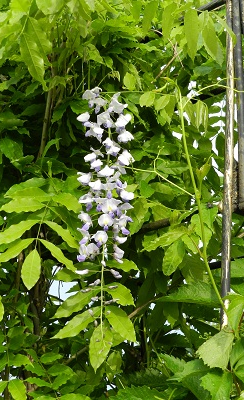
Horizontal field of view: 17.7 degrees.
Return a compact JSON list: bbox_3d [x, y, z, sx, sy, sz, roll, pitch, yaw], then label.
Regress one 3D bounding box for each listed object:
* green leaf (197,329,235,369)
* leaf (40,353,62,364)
[{"bbox_3d":[0.139,0.220,1.160,0.049,0.061,0.013,36,-9,0],"label":"green leaf"},{"bbox_3d":[-0.144,0.327,1.620,0.049,0.026,0.009,-10,-30,6],"label":"leaf"}]

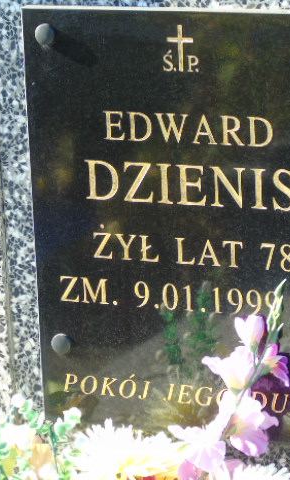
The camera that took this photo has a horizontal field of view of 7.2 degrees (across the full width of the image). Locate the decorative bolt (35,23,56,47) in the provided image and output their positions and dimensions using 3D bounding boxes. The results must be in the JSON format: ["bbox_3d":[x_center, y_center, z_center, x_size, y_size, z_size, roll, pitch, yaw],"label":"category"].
[{"bbox_3d":[-0.118,-0.239,2.672,0.025,0.025,0.010,3,14,24],"label":"decorative bolt"}]

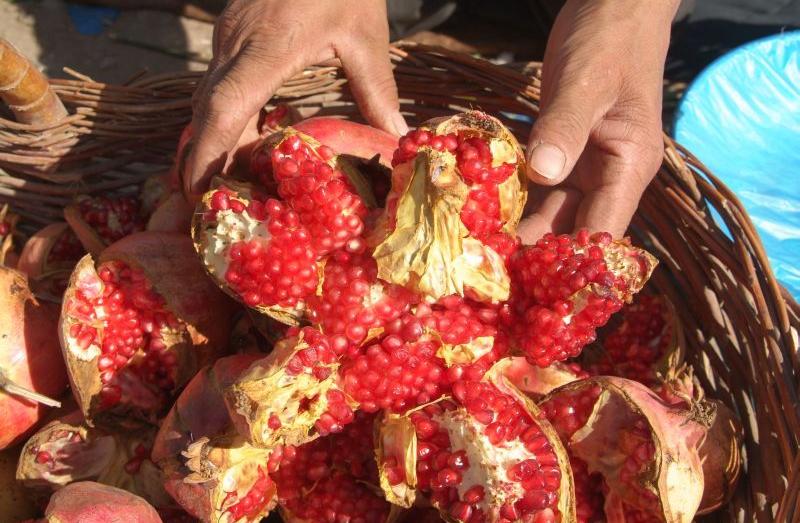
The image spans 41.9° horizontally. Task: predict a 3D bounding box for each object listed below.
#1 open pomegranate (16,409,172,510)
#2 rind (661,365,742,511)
[{"bbox_3d":[-0.157,0.102,0.540,0.078,0.042,0.055,0,47,0],"label":"open pomegranate"},{"bbox_3d":[0.153,0.093,0.545,0.060,0.062,0.055,18,50,16],"label":"rind"}]

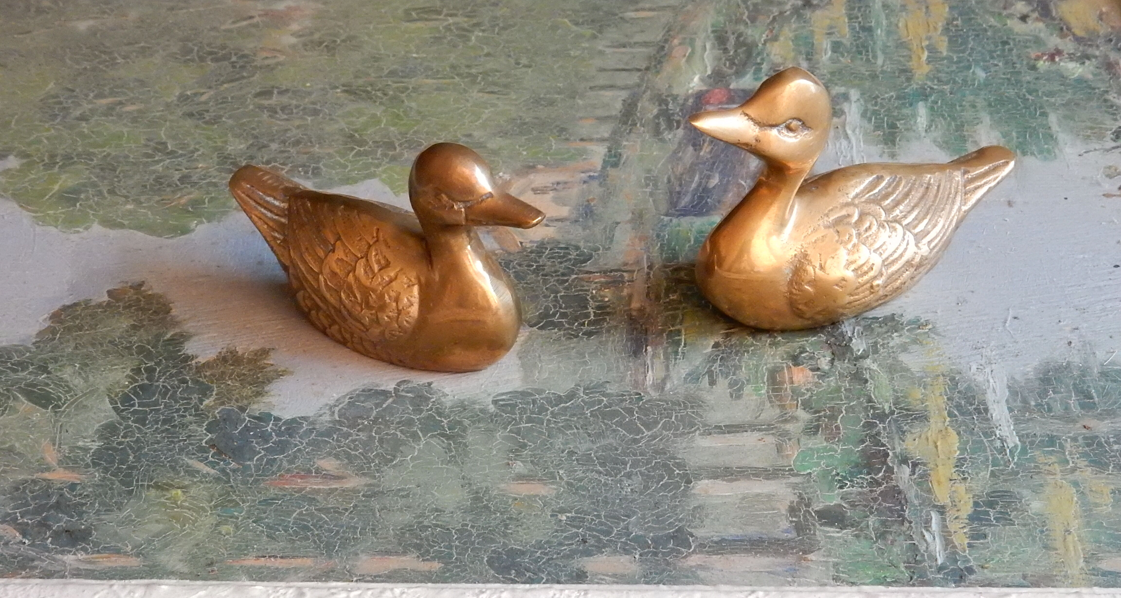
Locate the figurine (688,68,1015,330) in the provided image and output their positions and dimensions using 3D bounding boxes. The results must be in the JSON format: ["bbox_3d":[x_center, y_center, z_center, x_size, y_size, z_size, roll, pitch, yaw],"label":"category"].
[{"bbox_3d":[0.073,-0.029,0.485,0.086,0.069,0.041,-9,38,-12],"label":"figurine"}]

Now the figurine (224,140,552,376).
[{"bbox_3d":[-0.043,-0.018,0.478,0.090,0.059,0.038,19,41,24],"label":"figurine"}]

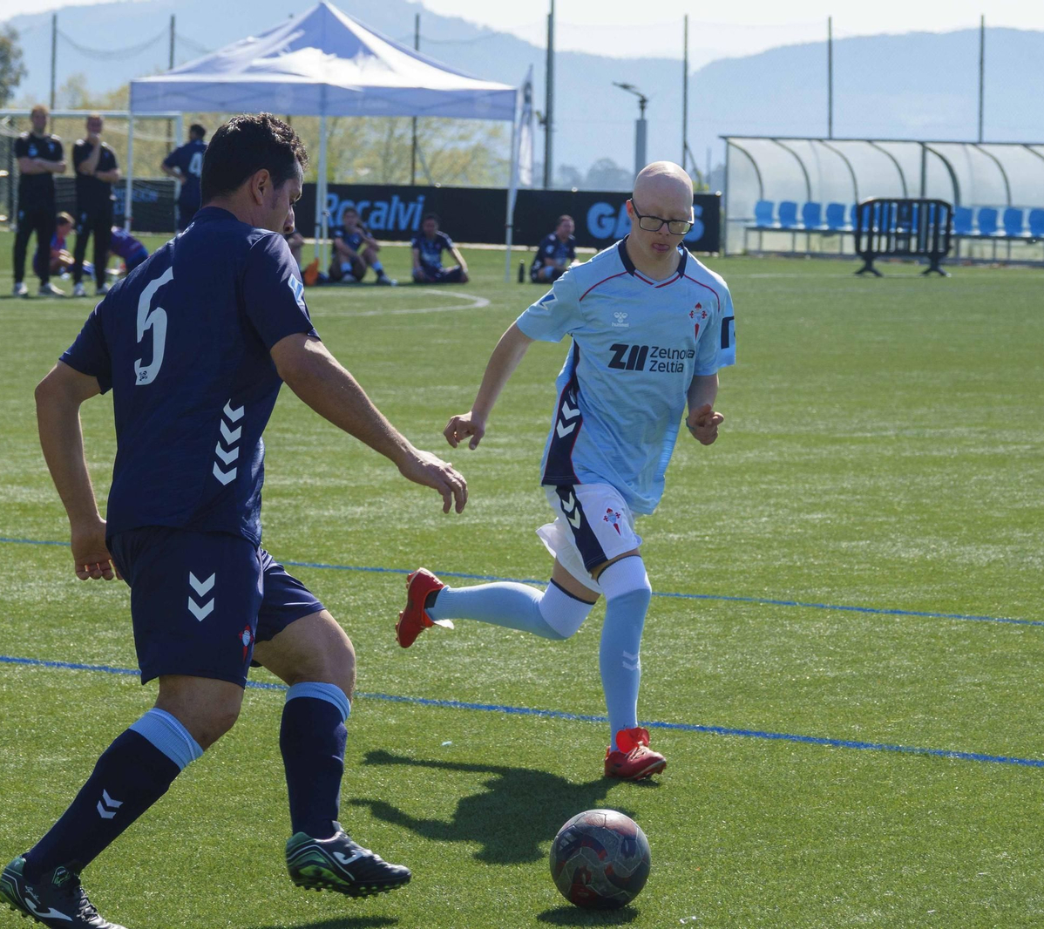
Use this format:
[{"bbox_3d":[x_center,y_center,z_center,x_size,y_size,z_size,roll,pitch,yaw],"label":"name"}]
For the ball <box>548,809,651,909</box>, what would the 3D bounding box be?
[{"bbox_3d":[0.172,0.862,11.420,0.220,0.220,0.220,1,4,0],"label":"ball"}]

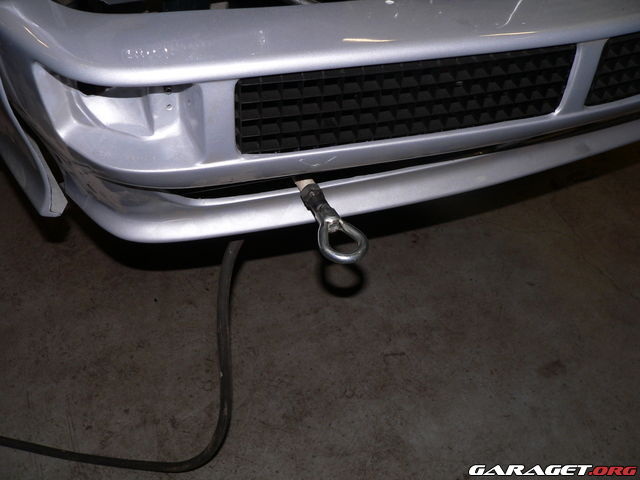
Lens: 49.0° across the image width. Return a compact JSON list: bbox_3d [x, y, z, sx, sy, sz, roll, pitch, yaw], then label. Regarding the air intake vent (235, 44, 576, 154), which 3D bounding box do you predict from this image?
[{"bbox_3d":[0.126,-0.216,1.021,0.507,0.121,0.050,-9,44,-13],"label":"air intake vent"}]

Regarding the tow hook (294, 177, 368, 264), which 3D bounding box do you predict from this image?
[{"bbox_3d":[0.004,-0.038,0.990,0.065,0.028,0.206,-9,36,-13],"label":"tow hook"}]

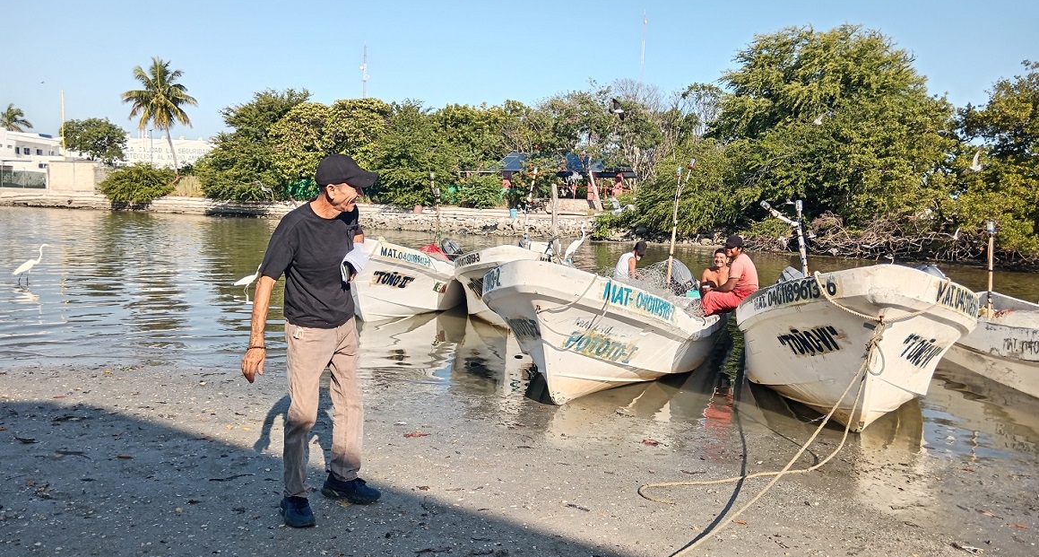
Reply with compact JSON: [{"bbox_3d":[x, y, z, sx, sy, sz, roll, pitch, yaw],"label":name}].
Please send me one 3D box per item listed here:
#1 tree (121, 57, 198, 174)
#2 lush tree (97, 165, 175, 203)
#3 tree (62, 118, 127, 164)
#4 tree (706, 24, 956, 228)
[{"bbox_3d":[-27.208,-12.047,61.177,5.900,9.300,5.900,-1,6,-24],"label":"tree"},{"bbox_3d":[-25.921,-6.389,55.000,4.900,2.650,4.200,-1,7,-27],"label":"lush tree"},{"bbox_3d":[-48.244,-14.300,92.000,7.500,8.000,7.200,-2,7,-30],"label":"tree"},{"bbox_3d":[12.487,-6.046,32.528,10.000,8.500,9.500,4,6,21],"label":"tree"}]

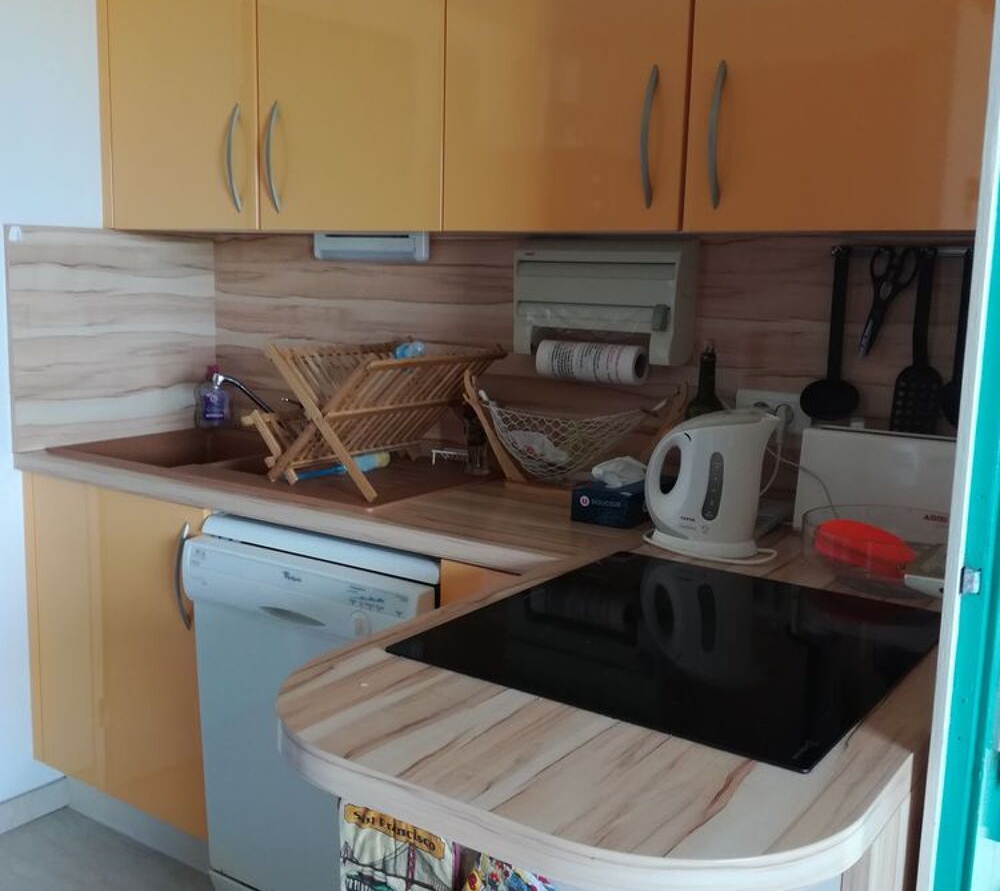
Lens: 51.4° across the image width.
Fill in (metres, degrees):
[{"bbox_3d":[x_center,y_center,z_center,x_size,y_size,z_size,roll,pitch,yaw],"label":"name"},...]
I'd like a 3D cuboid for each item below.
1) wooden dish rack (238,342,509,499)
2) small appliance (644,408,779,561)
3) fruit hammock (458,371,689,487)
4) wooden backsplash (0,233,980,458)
[{"bbox_3d":[-0.273,-0.076,2.277,0.360,0.286,0.440,8,11,34],"label":"wooden dish rack"},{"bbox_3d":[0.354,0.052,1.765,0.230,0.237,0.155,8,11,32],"label":"small appliance"},{"bbox_3d":[0.158,-0.029,2.206,0.510,0.245,0.140,7,11,29],"label":"fruit hammock"},{"bbox_3d":[-0.117,-0.157,2.059,2.010,0.526,0.620,8,11,34],"label":"wooden backsplash"}]

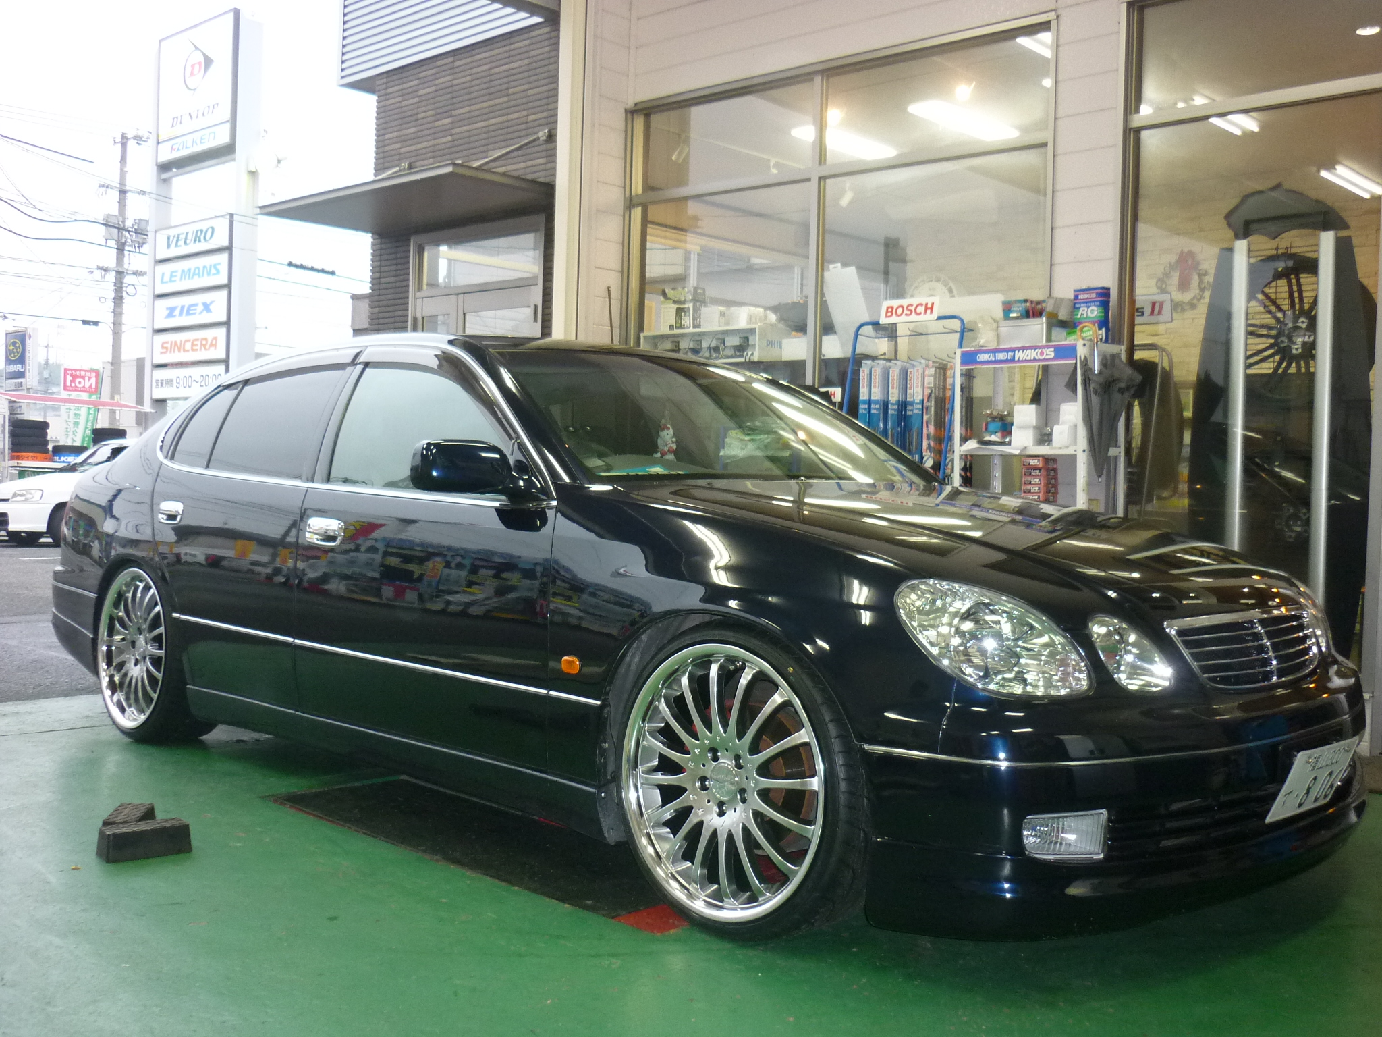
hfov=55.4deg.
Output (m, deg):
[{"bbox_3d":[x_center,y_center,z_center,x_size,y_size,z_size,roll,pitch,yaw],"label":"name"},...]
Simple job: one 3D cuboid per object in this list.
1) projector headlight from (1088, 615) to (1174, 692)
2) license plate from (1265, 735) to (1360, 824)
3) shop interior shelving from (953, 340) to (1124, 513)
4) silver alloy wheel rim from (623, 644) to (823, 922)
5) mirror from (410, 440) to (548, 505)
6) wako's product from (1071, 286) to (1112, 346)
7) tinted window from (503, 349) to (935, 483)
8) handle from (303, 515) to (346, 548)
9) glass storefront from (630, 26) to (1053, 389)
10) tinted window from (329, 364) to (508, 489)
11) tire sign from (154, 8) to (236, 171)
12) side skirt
[{"bbox_3d":[0.836,0.264,2.524,0.185,0.155,0.150,1,0,-38],"label":"projector headlight"},{"bbox_3d":[1.294,0.540,2.736,0.330,0.165,0.015,3,20,-44],"label":"license plate"},{"bbox_3d":[1.234,0.143,4.700,0.460,1.460,0.360,2,0,38],"label":"shop interior shelving"},{"bbox_3d":[0.127,0.536,2.761,0.557,0.557,0.225,2,0,44],"label":"silver alloy wheel rim"},{"bbox_3d":[-0.520,-0.119,3.219,0.200,0.155,0.230,2,0,44],"label":"mirror"},{"bbox_3d":[1.411,-0.702,4.623,0.110,0.200,0.065,2,0,38],"label":"wako's product"},{"bbox_3d":[0.077,-0.303,3.904,1.450,0.180,0.750,1,30,-46],"label":"tinted window"},{"bbox_3d":[-1.030,0.037,3.712,0.185,0.085,0.050,2,1,44],"label":"handle"},{"bbox_3d":[0.542,-0.790,5.785,2.170,2.300,0.100,2,0,38],"label":"glass storefront"},{"bbox_3d":[-0.709,-0.260,3.636,0.920,0.410,0.070,2,-21,44],"label":"tinted window"},{"bbox_3d":[-7.475,-6.500,20.076,2.187,1.960,0.220,2,0,41],"label":"tire sign"},{"bbox_3d":[-0.891,0.623,3.619,2.060,0.110,0.080,2,1,44],"label":"side skirt"}]

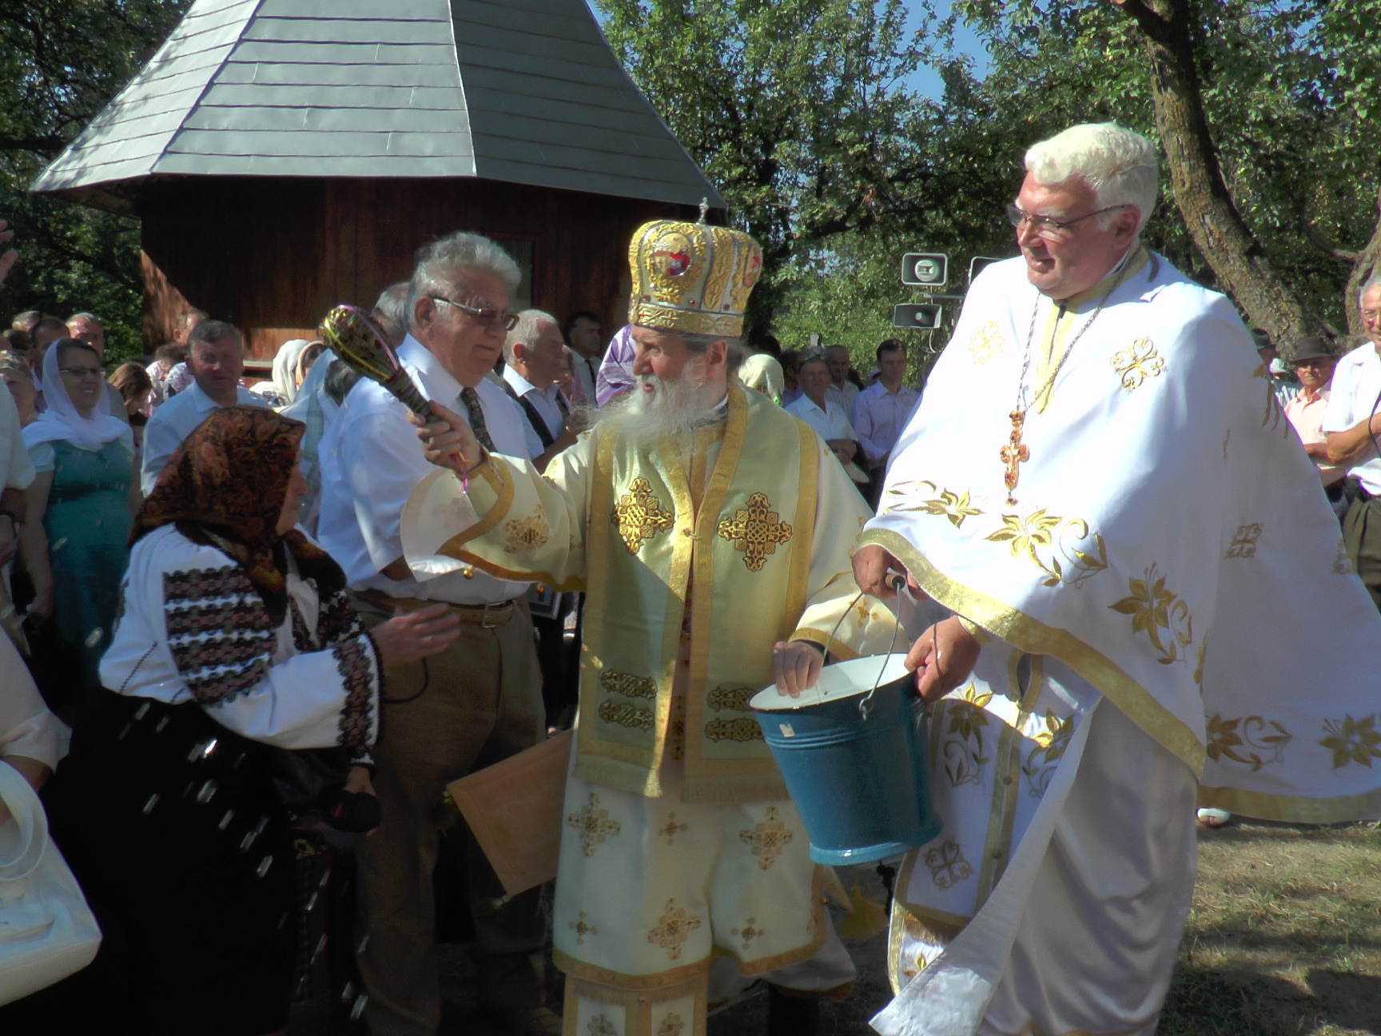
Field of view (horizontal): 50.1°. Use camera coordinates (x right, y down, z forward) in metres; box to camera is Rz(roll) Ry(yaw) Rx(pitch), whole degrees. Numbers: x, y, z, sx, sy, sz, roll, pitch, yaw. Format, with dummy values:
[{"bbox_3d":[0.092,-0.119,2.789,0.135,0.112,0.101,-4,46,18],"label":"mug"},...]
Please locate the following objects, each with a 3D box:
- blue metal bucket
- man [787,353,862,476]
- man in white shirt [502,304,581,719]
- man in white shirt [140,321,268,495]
[{"bbox_3d":[0.255,0.376,2.310,0.275,0.260,0.275,-15,6,2],"label":"blue metal bucket"},{"bbox_3d":[0.743,-0.107,8.771,0.520,1.680,0.380,-1,5,-24],"label":"man"},{"bbox_3d":[-0.558,0.111,5.373,0.420,1.720,0.520,5,6,36],"label":"man in white shirt"},{"bbox_3d":[-1.621,0.182,5.022,0.530,1.690,0.350,-2,6,-32],"label":"man in white shirt"}]

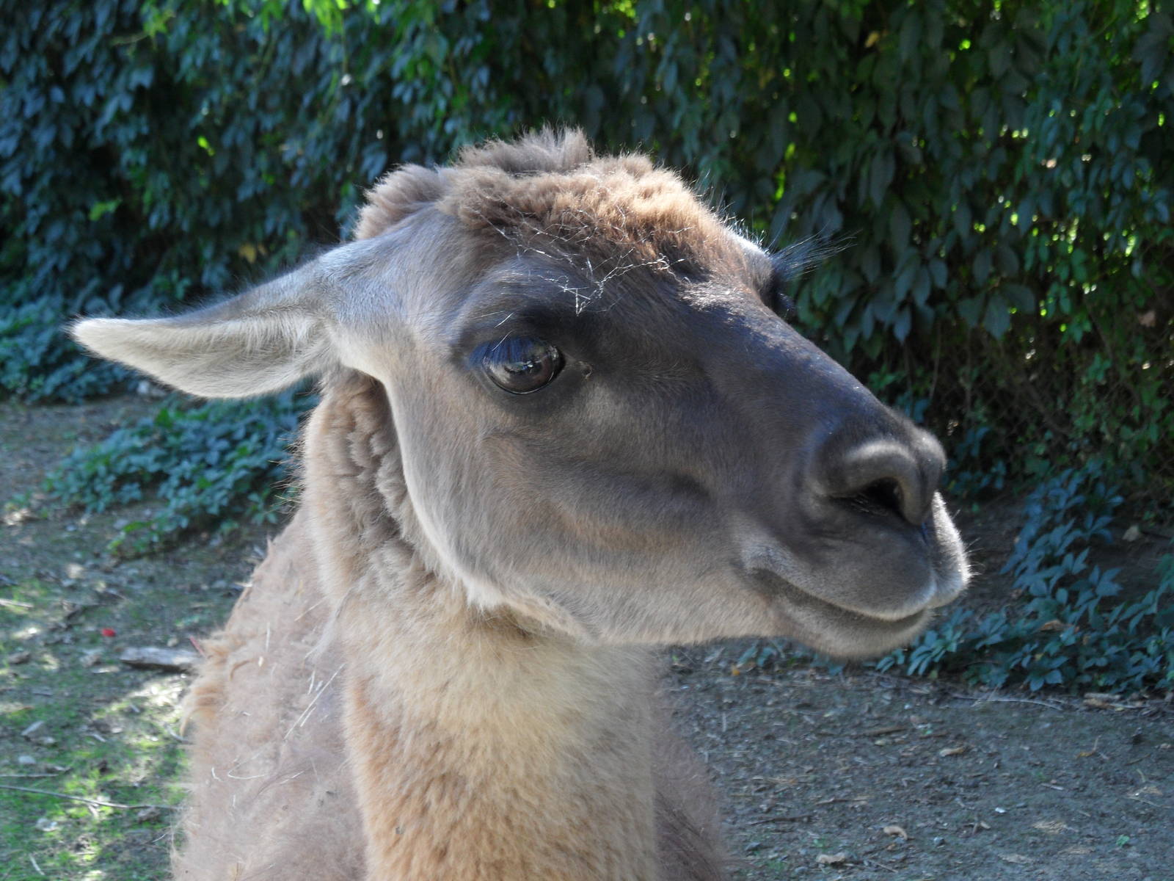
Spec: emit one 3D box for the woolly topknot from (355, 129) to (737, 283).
[{"bbox_3d":[-0.019,-0.103,1.200,0.125,0.058,0.135,-11,16,-41],"label":"woolly topknot"}]

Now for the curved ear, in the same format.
[{"bbox_3d":[-0.172,-0.050,1.210,0.122,0.058,0.045,-1,23,21],"label":"curved ear"}]

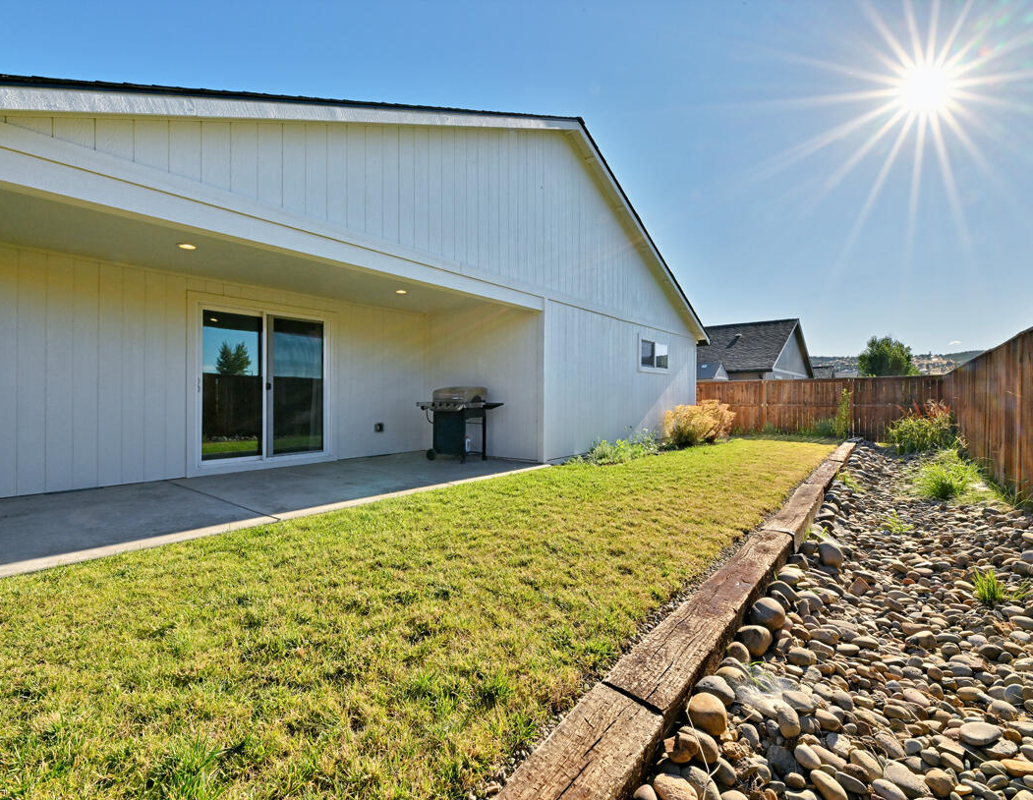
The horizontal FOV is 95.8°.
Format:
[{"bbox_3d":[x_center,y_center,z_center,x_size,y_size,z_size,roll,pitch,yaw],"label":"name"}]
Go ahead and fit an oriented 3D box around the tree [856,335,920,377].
[{"bbox_3d":[25.476,-1.616,32.000,3.700,5.732,3.700,0,0,0],"label":"tree"}]

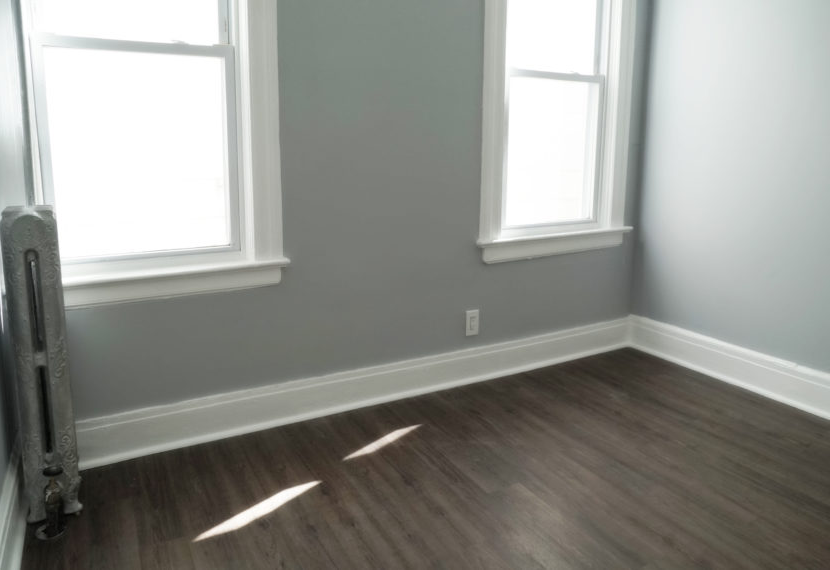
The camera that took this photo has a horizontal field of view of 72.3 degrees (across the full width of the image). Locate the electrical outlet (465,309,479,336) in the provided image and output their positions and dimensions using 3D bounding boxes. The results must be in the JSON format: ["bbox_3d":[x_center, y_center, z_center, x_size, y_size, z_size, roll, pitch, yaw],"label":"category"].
[{"bbox_3d":[0.272,0.181,2.656,0.073,0.122,0.010,-6,13,-30],"label":"electrical outlet"}]

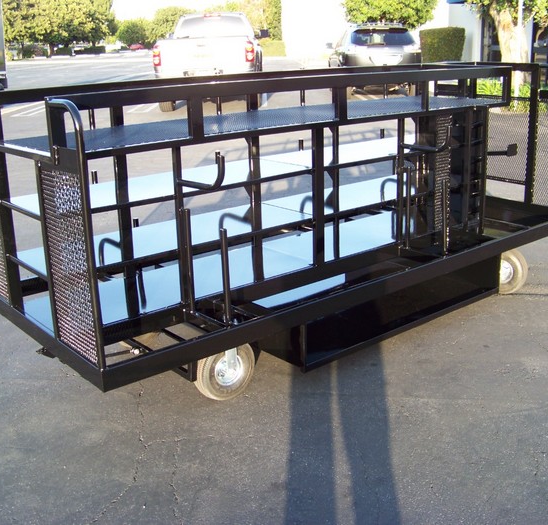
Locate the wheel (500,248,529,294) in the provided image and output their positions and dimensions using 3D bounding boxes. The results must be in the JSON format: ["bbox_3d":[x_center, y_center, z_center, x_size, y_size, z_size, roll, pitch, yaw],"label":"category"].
[{"bbox_3d":[1.398,0.045,4.375,0.095,0.280,0.270,-16,23,-40],"label":"wheel"}]

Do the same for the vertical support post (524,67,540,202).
[{"bbox_3d":[1.694,-0.826,4.775,0.048,0.910,0.048,-15,22,-38],"label":"vertical support post"}]

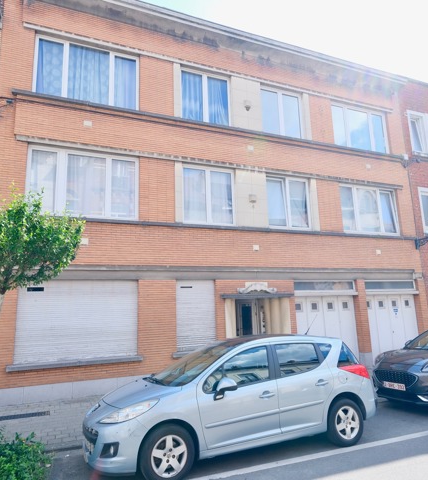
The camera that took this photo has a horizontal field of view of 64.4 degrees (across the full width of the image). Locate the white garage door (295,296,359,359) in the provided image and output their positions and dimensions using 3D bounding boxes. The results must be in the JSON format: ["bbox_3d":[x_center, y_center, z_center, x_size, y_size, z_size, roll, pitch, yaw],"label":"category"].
[{"bbox_3d":[3.324,2.676,10.005,2.350,2.000,0.120,2,-11,-21],"label":"white garage door"}]

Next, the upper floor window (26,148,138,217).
[{"bbox_3d":[-2.978,-1.289,7.881,2.445,1.594,0.120,3,-10,-21],"label":"upper floor window"}]

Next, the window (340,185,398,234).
[{"bbox_3d":[4.997,-0.940,10.921,2.373,1.578,0.120,3,-10,-21],"label":"window"}]

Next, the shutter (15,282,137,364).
[{"bbox_3d":[-2.950,1.750,7.512,2.500,1.720,0.140,2,-11,-21],"label":"shutter"}]

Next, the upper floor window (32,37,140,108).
[{"bbox_3d":[-3.119,-4.189,8.540,2.480,1.580,0.140,2,-11,-21],"label":"upper floor window"}]

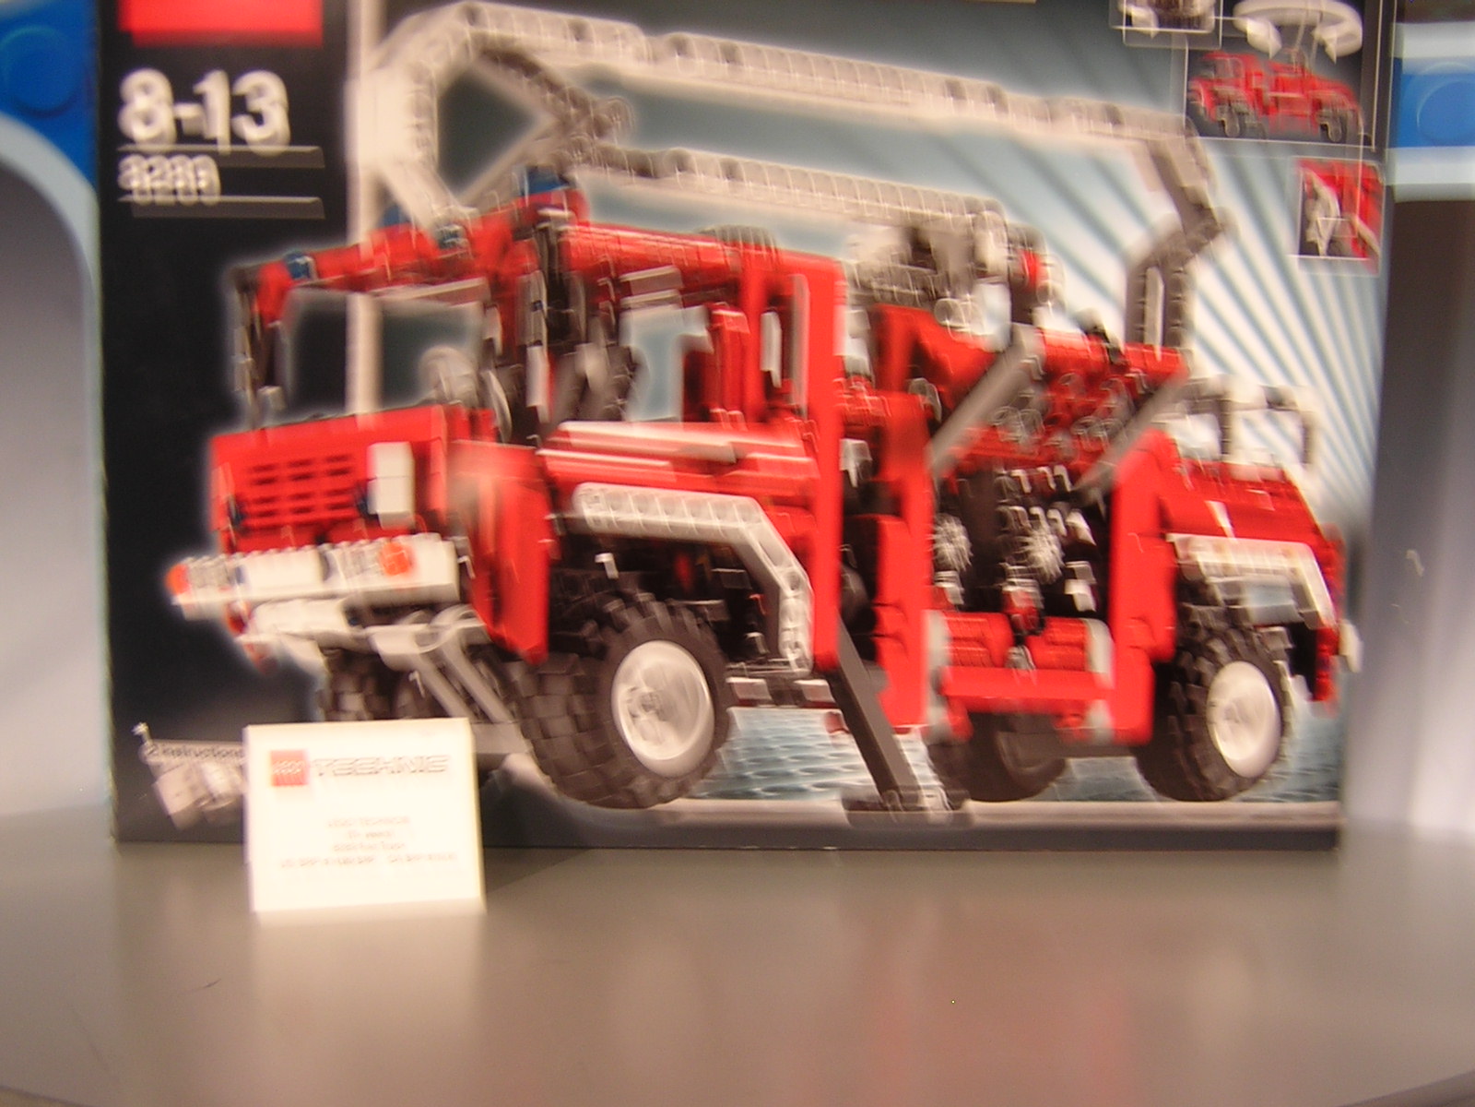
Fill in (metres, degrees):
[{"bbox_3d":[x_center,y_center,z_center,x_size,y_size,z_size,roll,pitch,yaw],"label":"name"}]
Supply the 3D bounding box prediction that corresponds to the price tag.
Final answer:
[{"bbox_3d":[-0.132,0.089,0.602,0.082,0.060,0.040,-1,9,-17],"label":"price tag"}]

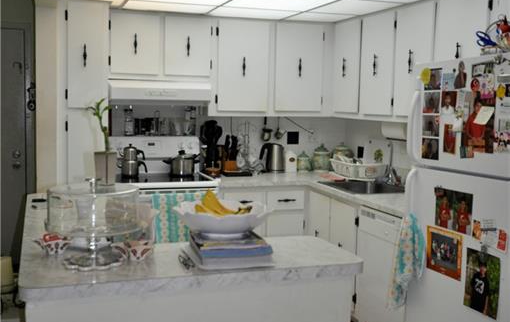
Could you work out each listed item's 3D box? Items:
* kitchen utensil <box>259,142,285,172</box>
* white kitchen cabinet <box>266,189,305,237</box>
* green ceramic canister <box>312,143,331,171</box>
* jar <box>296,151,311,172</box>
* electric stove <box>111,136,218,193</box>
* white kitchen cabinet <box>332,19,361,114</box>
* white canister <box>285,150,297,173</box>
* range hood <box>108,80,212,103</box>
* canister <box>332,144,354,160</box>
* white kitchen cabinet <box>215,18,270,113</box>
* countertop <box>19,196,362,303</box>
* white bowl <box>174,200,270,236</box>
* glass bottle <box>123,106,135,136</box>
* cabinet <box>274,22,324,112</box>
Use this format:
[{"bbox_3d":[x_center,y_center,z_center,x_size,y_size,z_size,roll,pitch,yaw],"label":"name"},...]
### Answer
[{"bbox_3d":[0.139,-0.031,4.876,0.210,0.233,0.150,-1,6,-19],"label":"kitchen utensil"},{"bbox_3d":[0.132,0.605,4.717,0.315,0.837,0.600,-1,6,-19],"label":"white kitchen cabinet"},{"bbox_3d":[0.581,-0.032,5.169,0.158,0.234,0.158,1,6,0],"label":"green ceramic canister"},{"bbox_3d":[0.409,0.004,5.007,0.120,0.162,0.120,1,6,0],"label":"jar"},{"bbox_3d":[-0.677,0.458,4.394,0.760,1.224,0.670,-1,6,-19],"label":"electric stove"},{"bbox_3d":[0.841,-0.711,4.642,0.320,0.730,0.450,-1,6,-19],"label":"white kitchen cabinet"},{"bbox_3d":[0.301,0.005,4.972,0.100,0.190,0.100,0,6,-9],"label":"white canister"},{"bbox_3d":[-0.721,-0.528,4.473,0.755,0.140,0.450,-1,6,-19],"label":"range hood"},{"bbox_3d":[0.756,-0.036,5.125,0.190,0.255,0.190,-1,6,-19],"label":"canister"},{"bbox_3d":[-0.140,-0.734,4.710,0.450,0.730,0.320,-1,6,-19],"label":"white kitchen cabinet"},{"bbox_3d":[-0.400,0.265,2.472,1.020,0.043,1.630,-1,6,-19],"label":"countertop"},{"bbox_3d":[-0.101,0.190,1.883,0.308,0.090,0.278,1,6,0],"label":"white bowl"},{"bbox_3d":[-0.964,-0.296,4.590,0.070,0.207,0.070,-1,6,-19],"label":"glass bottle"},{"bbox_3d":[0.304,-0.742,4.862,0.440,0.720,0.320,-1,6,-19],"label":"cabinet"}]

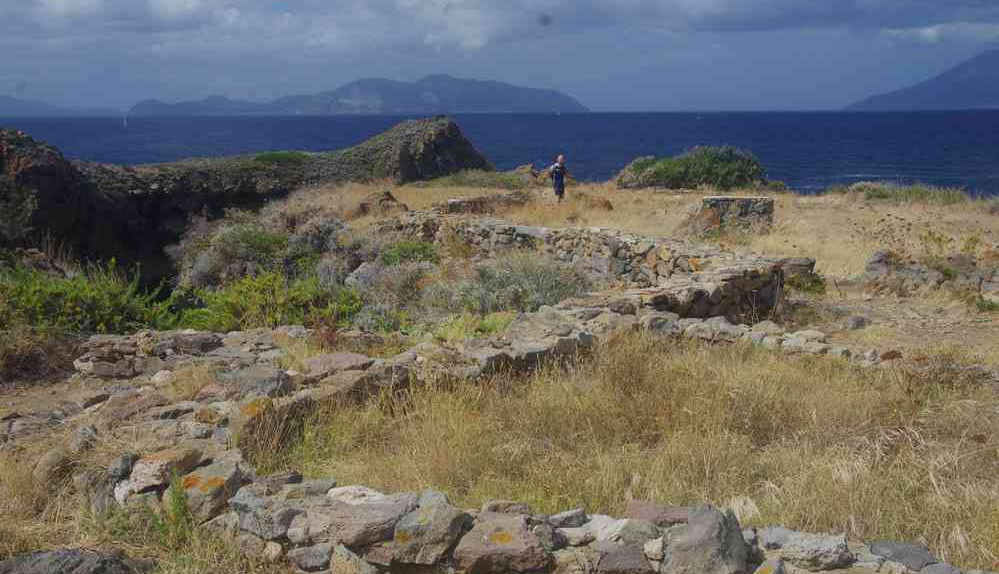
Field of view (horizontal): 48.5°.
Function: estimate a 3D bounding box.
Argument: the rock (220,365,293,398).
[{"bbox_3d":[-1.861,0.724,8.500,0.509,0.208,0.420,-3,9,-15],"label":"rock"}]

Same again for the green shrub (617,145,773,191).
[{"bbox_3d":[8.662,-5.435,50.500,6.700,2.000,4.200,0,9,0],"label":"green shrub"}]

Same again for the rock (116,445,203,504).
[{"bbox_3d":[-2.068,1.146,6.750,0.508,0.295,0.400,2,9,15],"label":"rock"}]

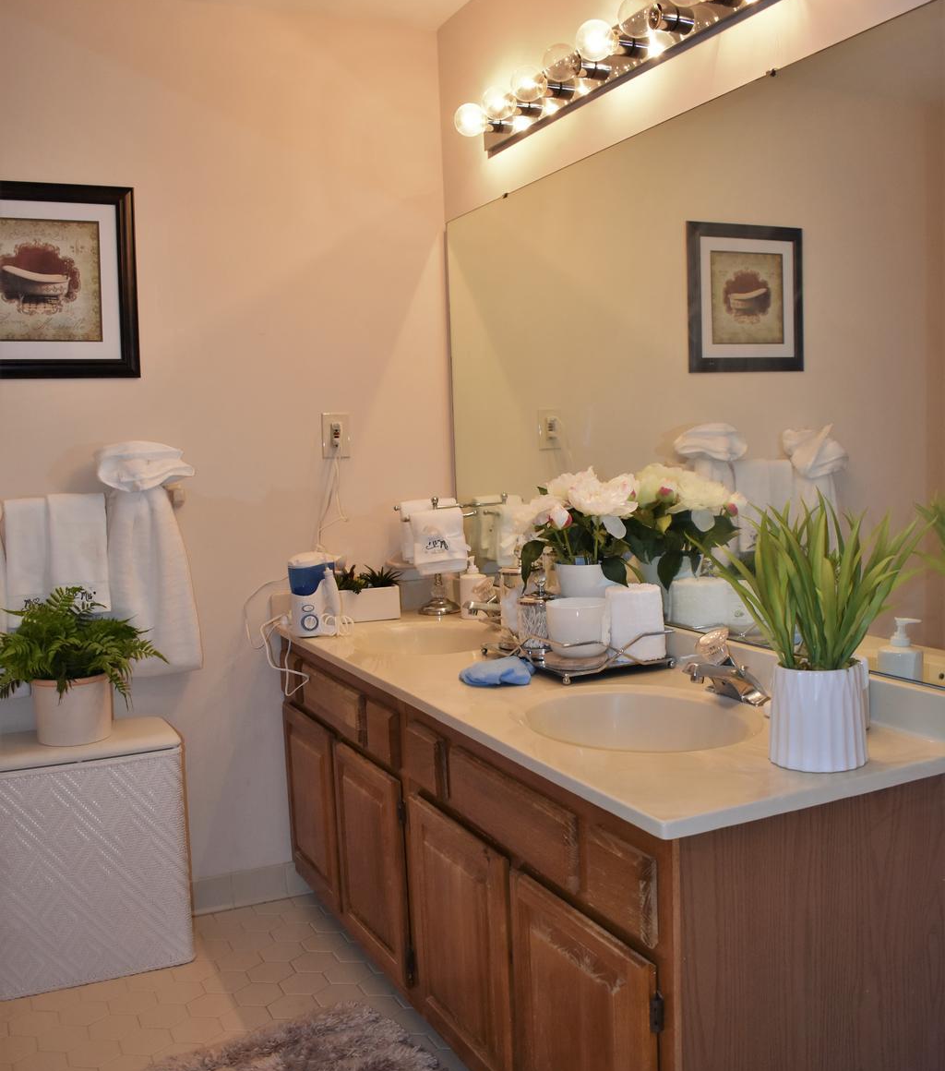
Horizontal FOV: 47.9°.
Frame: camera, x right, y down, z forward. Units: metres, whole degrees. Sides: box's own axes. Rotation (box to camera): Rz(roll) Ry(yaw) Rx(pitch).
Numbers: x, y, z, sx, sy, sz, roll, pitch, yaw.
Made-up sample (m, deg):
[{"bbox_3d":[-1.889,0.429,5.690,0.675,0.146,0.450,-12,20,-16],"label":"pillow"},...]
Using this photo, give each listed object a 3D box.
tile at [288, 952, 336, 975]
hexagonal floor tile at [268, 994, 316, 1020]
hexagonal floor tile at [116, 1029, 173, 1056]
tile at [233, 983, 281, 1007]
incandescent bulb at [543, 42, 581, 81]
[{"bbox_3d":[-0.383,1.041,2.584,0.107,0.008,0.124,-4,5,-26],"label":"tile"},{"bbox_3d":[-0.418,1.095,2.457,0.109,0.009,0.124,-5,6,-26],"label":"hexagonal floor tile"},{"bbox_3d":[-0.694,1.082,2.266,0.104,0.008,0.120,-5,6,-27],"label":"hexagonal floor tile"},{"bbox_3d":[-0.508,1.093,2.523,0.105,0.008,0.122,-4,6,-26],"label":"tile"},{"bbox_3d":[0.203,-1.049,2.369,0.092,0.080,0.080,-4,6,-26],"label":"incandescent bulb"}]

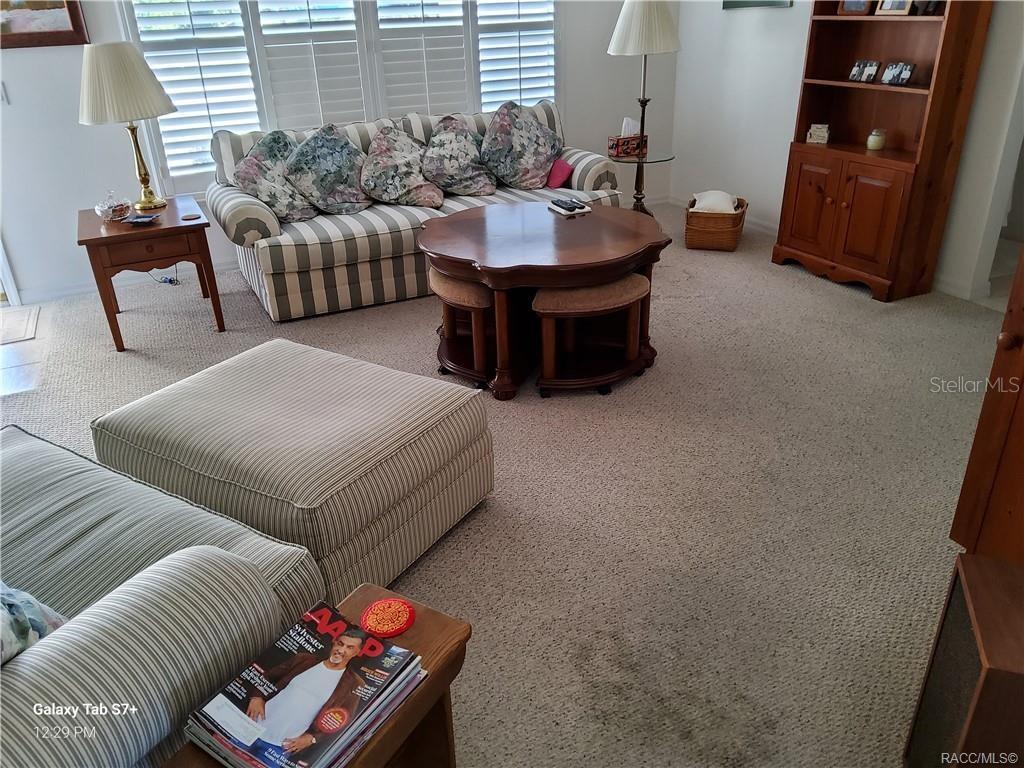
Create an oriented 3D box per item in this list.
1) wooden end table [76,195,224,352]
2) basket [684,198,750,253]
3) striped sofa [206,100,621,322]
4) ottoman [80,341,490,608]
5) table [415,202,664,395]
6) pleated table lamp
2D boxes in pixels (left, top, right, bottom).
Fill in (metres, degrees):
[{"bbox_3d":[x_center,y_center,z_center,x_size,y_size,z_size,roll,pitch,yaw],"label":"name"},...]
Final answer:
[{"bbox_3d":[-1.871,-0.607,4.023,0.573,0.551,0.725,-14,29,-23],"label":"wooden end table"},{"bbox_3d":[1.316,-1.043,4.967,0.355,0.249,0.413,7,28,19],"label":"basket"},{"bbox_3d":[-0.519,-1.079,4.489,2.262,0.877,1.029,-13,28,-21],"label":"striped sofa"},{"bbox_3d":[-0.653,0.224,2.399,0.913,0.416,0.747,14,31,29],"label":"ottoman"},{"bbox_3d":[0.126,-0.432,3.516,1.058,0.536,1.058,-2,26,1],"label":"table"},{"bbox_3d":[-1.973,-1.330,3.986,0.460,0.797,0.460,-14,29,-23],"label":"pleated table lamp"}]

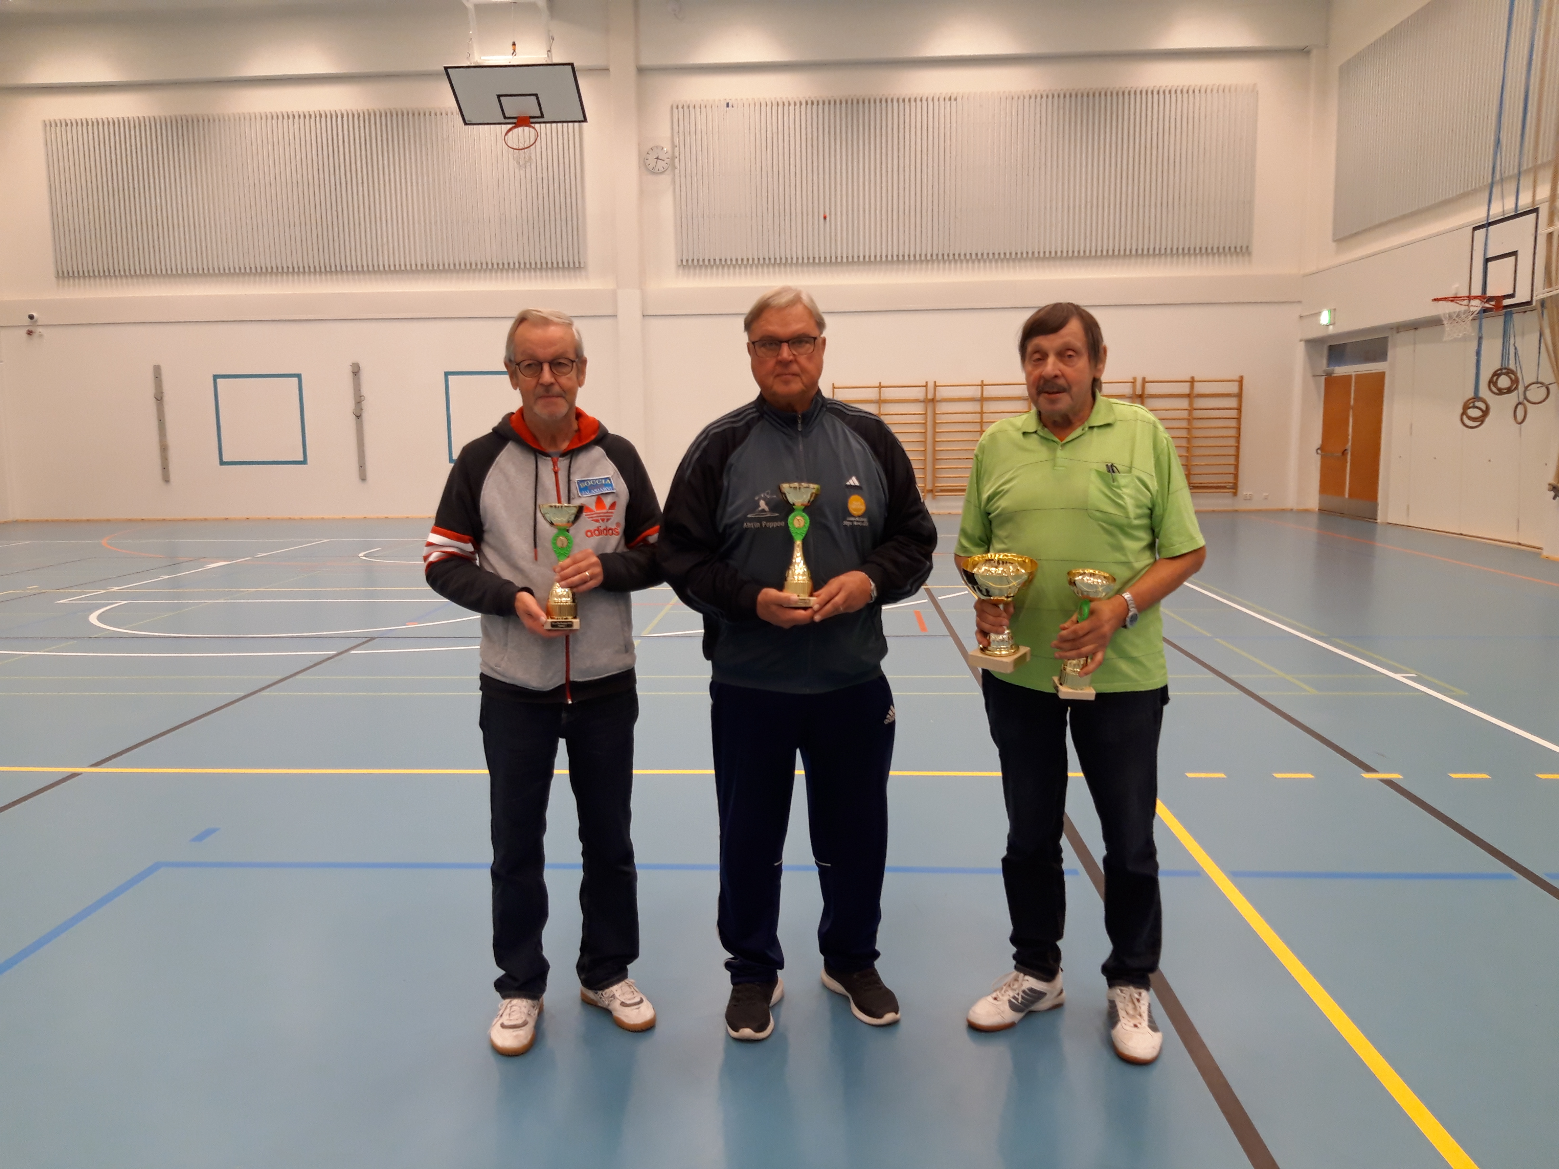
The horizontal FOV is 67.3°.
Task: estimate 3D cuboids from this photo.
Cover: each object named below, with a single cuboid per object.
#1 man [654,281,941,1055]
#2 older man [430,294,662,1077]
[{"bbox_3d":[0.046,0.184,2.798,0.650,1.750,0.440,-1,7,-1],"label":"man"},{"bbox_3d":[-0.537,0.221,2.757,0.570,1.700,0.420,-2,7,-11],"label":"older man"}]

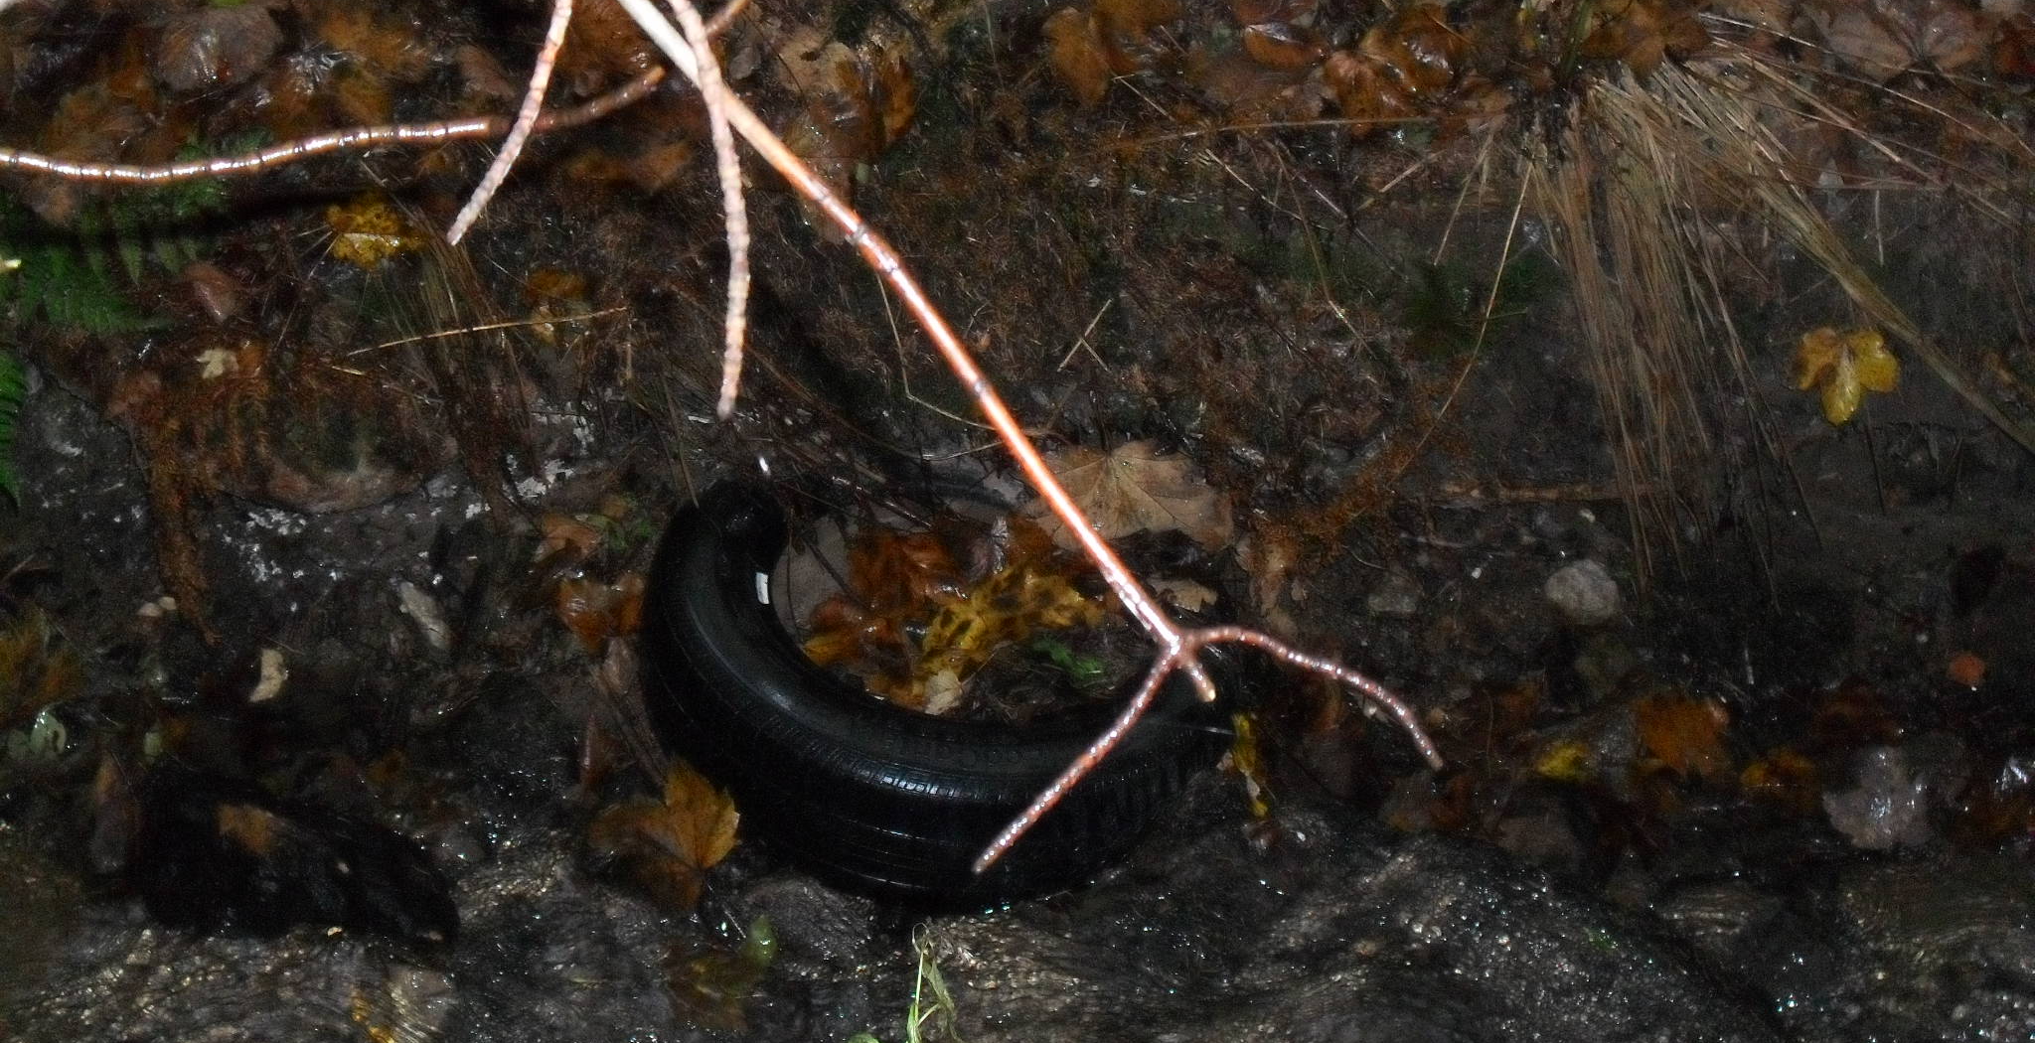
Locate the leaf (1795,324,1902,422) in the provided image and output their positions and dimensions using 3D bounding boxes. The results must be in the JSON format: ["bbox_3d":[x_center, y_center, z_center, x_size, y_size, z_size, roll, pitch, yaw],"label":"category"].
[{"bbox_3d":[0.859,-0.152,3.470,0.106,0.103,0.025,0,-3,0],"label":"leaf"}]

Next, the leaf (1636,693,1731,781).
[{"bbox_3d":[0.657,0.213,3.310,0.094,0.025,0.092,0,60,0],"label":"leaf"}]

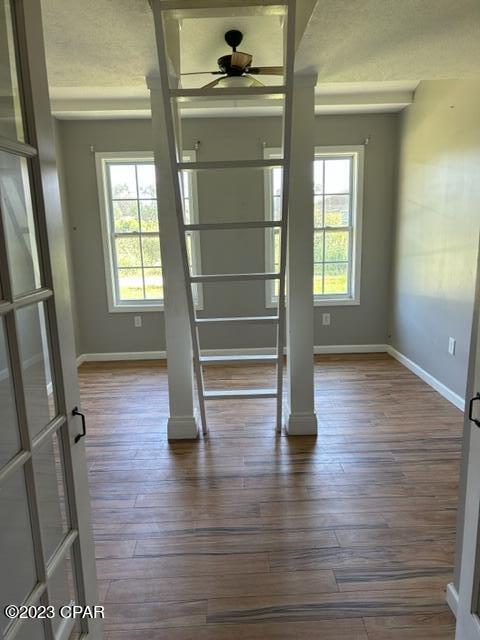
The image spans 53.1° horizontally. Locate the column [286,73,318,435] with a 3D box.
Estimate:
[{"bbox_3d":[0.400,-0.351,3.169,0.190,2.295,0.193,-2,12,-1],"label":"column"}]

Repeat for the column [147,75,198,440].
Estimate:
[{"bbox_3d":[-0.422,-0.326,3.152,0.190,2.295,0.193,-2,12,-1],"label":"column"}]

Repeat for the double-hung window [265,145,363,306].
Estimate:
[{"bbox_3d":[0.769,-0.944,5.007,1.011,1.629,0.100,-2,12,-1],"label":"double-hung window"}]

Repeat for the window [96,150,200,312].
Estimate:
[{"bbox_3d":[-0.912,-0.889,4.973,1.002,1.619,0.100,-2,12,-1],"label":"window"}]

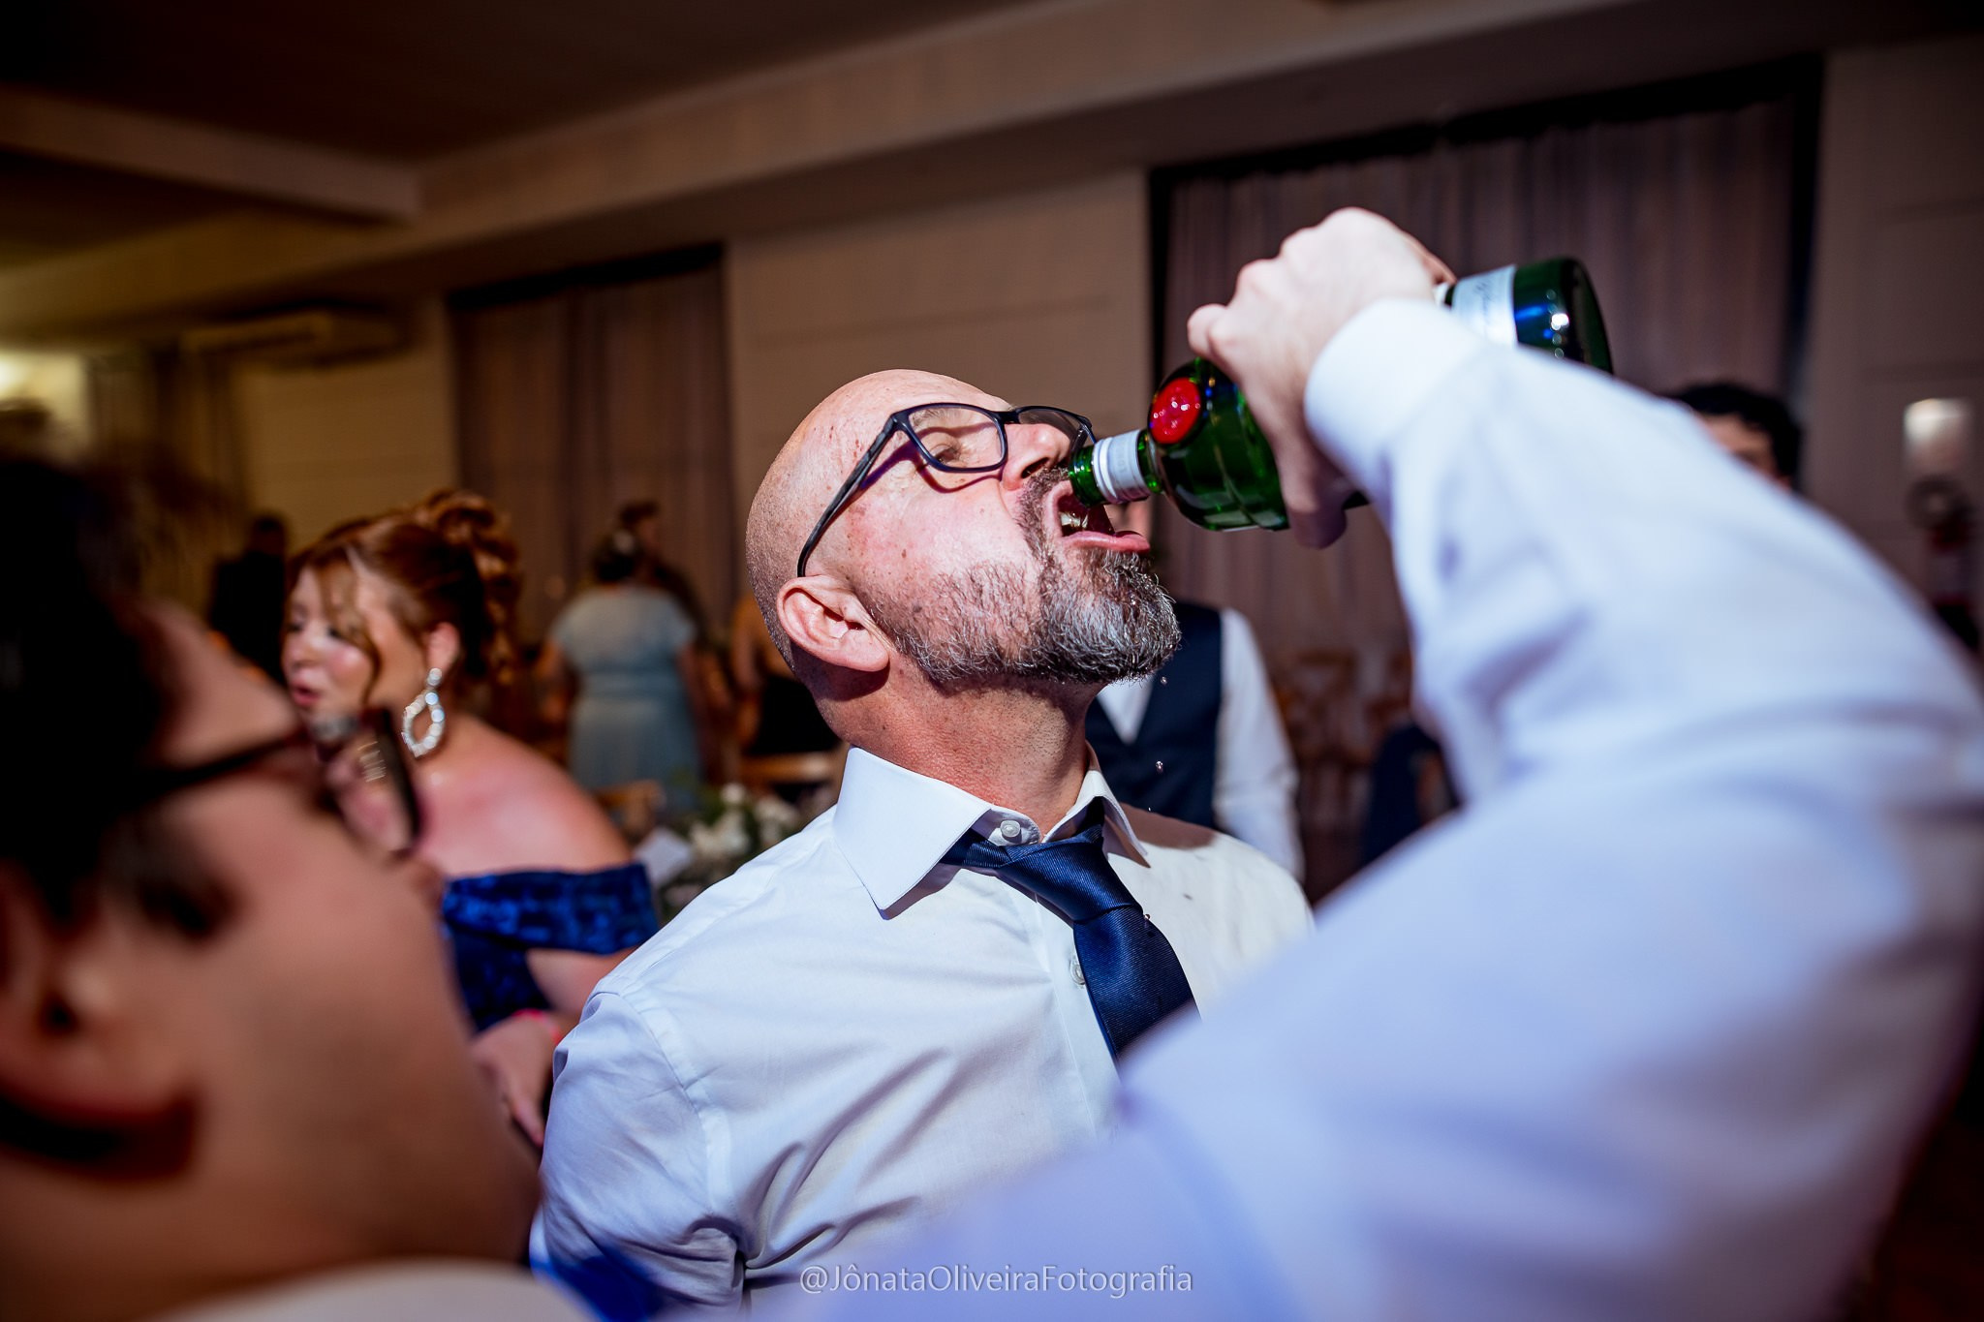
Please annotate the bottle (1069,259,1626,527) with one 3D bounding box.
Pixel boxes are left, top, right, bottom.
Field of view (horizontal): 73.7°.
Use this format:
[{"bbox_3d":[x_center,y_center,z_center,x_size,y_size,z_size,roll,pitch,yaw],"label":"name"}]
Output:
[{"bbox_3d":[0.142,-0.107,0.596,0.240,0.086,0.086,-9,-24,36],"label":"bottle"}]

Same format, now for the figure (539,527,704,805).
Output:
[{"bbox_3d":[-1.209,0.319,4.454,0.500,1.540,0.310,-3,8,-12],"label":"figure"}]

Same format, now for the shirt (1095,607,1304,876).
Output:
[{"bbox_3d":[0.200,0.165,2.130,0.540,0.660,0.300,-2,8,-6],"label":"shirt"}]

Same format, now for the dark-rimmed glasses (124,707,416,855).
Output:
[{"bbox_3d":[-0.254,0.054,0.362,0.142,0.045,0.142,-3,14,44],"label":"dark-rimmed glasses"}]

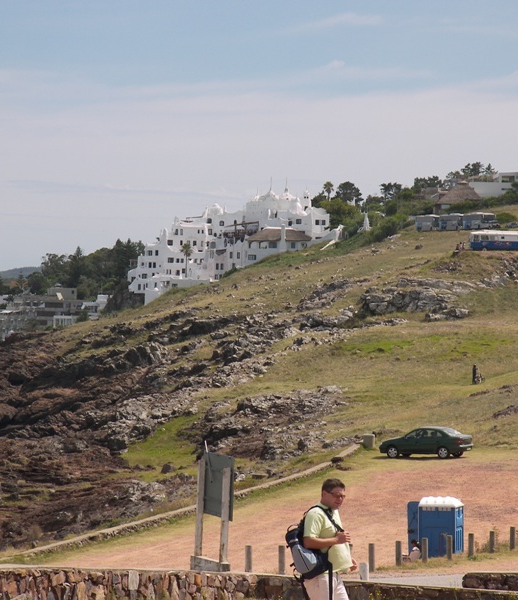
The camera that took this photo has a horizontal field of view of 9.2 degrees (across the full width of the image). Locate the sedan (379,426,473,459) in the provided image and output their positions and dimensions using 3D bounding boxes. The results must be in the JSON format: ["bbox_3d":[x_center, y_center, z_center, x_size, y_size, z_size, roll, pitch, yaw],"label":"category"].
[{"bbox_3d":[7.727,6.553,149.000,4.380,1.420,1.710,0,0,28],"label":"sedan"}]

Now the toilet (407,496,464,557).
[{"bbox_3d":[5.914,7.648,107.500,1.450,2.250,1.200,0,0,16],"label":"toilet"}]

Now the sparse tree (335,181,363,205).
[{"bbox_3d":[23.496,-27.130,840.000,7.200,8.000,7.000,0,0,0],"label":"sparse tree"}]

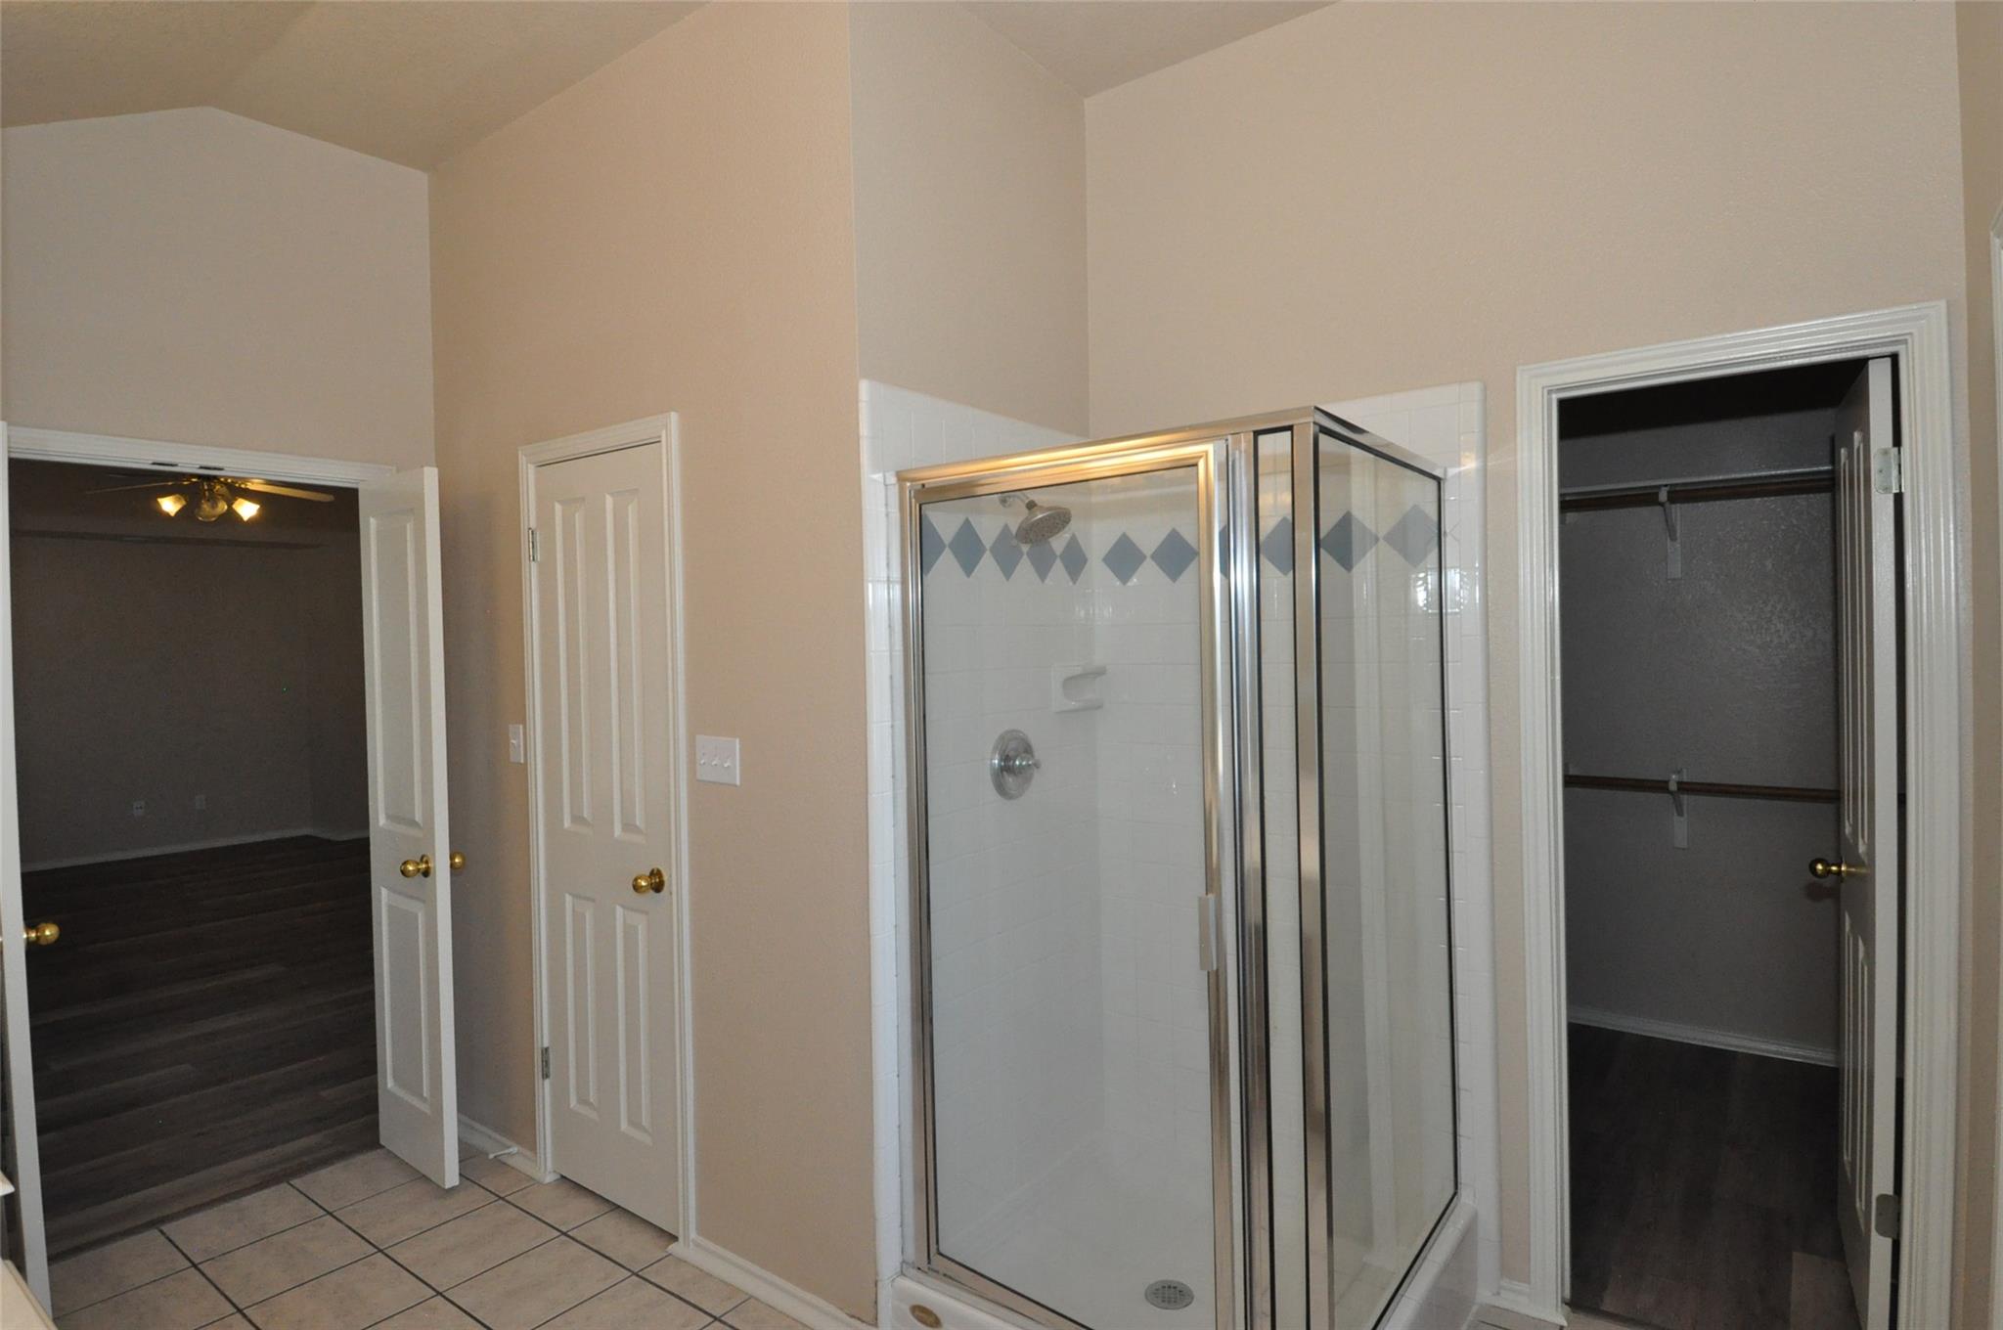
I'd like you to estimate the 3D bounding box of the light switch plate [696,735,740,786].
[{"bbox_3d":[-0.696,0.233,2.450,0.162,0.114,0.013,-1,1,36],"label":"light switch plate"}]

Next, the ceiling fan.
[{"bbox_3d":[-4.120,-0.950,5.200,1.080,0.420,1.080,0,1,38],"label":"ceiling fan"}]

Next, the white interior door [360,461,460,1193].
[{"bbox_3d":[-1.754,0.467,2.959,0.450,2.030,0.037,-1,1,37],"label":"white interior door"}]

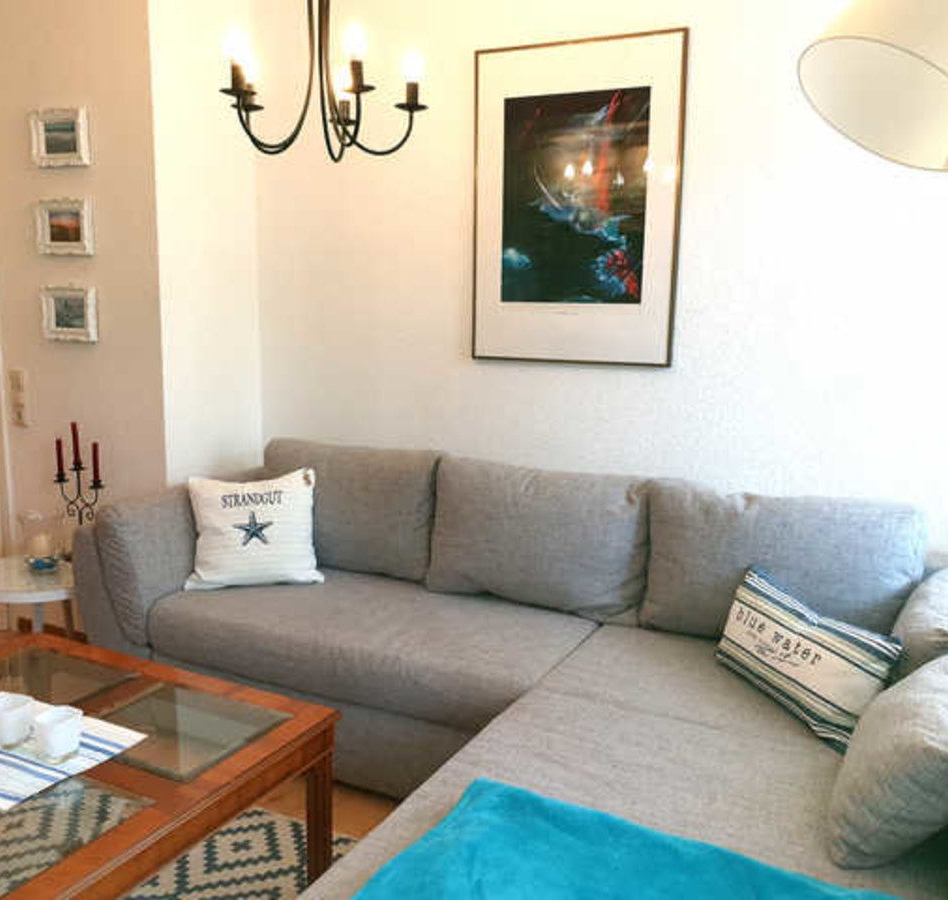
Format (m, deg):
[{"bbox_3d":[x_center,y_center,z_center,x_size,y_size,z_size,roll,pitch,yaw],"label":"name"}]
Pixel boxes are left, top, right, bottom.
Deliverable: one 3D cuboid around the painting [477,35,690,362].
[{"bbox_3d":[0.323,-0.794,2.940,0.700,1.010,0.026,6,11,26],"label":"painting"}]

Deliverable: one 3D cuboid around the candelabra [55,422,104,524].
[{"bbox_3d":[-1.388,0.154,3.173,0.245,0.510,0.110,6,11,25],"label":"candelabra"}]

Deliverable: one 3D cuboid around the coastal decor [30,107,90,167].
[{"bbox_3d":[-1.438,-1.086,3.138,0.240,0.195,0.028,6,11,25],"label":"coastal decor"}]

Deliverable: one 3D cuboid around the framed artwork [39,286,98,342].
[{"bbox_3d":[-1.456,-0.489,3.245,0.240,0.194,0.028,6,11,25],"label":"framed artwork"}]

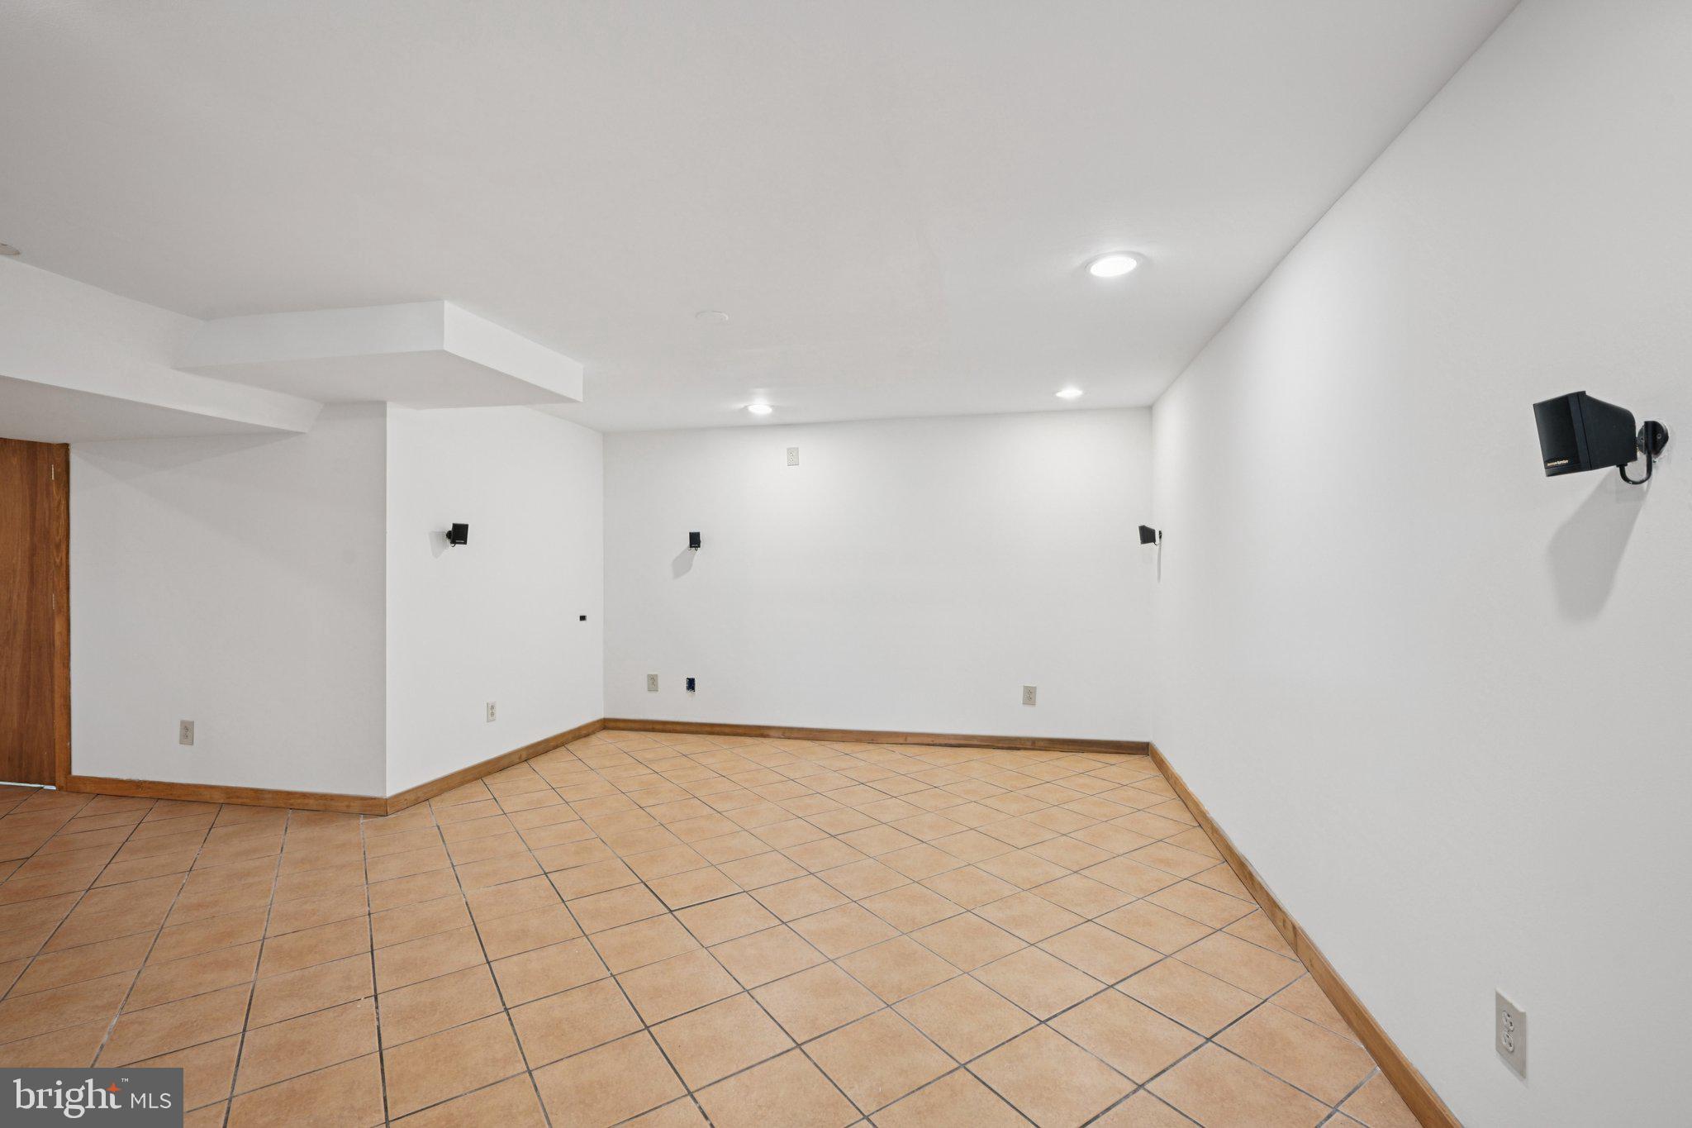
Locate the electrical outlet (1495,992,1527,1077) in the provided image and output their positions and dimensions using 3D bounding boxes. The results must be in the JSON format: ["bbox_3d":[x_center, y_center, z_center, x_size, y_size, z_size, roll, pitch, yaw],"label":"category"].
[{"bbox_3d":[1.272,0.897,1.439,0.007,0.123,0.079,0,0,12],"label":"electrical outlet"}]

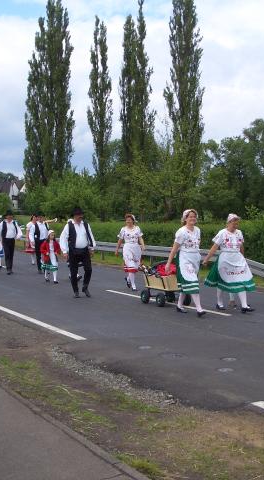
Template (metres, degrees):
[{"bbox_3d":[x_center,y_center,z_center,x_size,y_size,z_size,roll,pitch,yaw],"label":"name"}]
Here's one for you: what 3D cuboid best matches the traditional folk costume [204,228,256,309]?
[{"bbox_3d":[1.681,0.492,11.100,0.700,1.380,0.600,-1,2,-33],"label":"traditional folk costume"}]

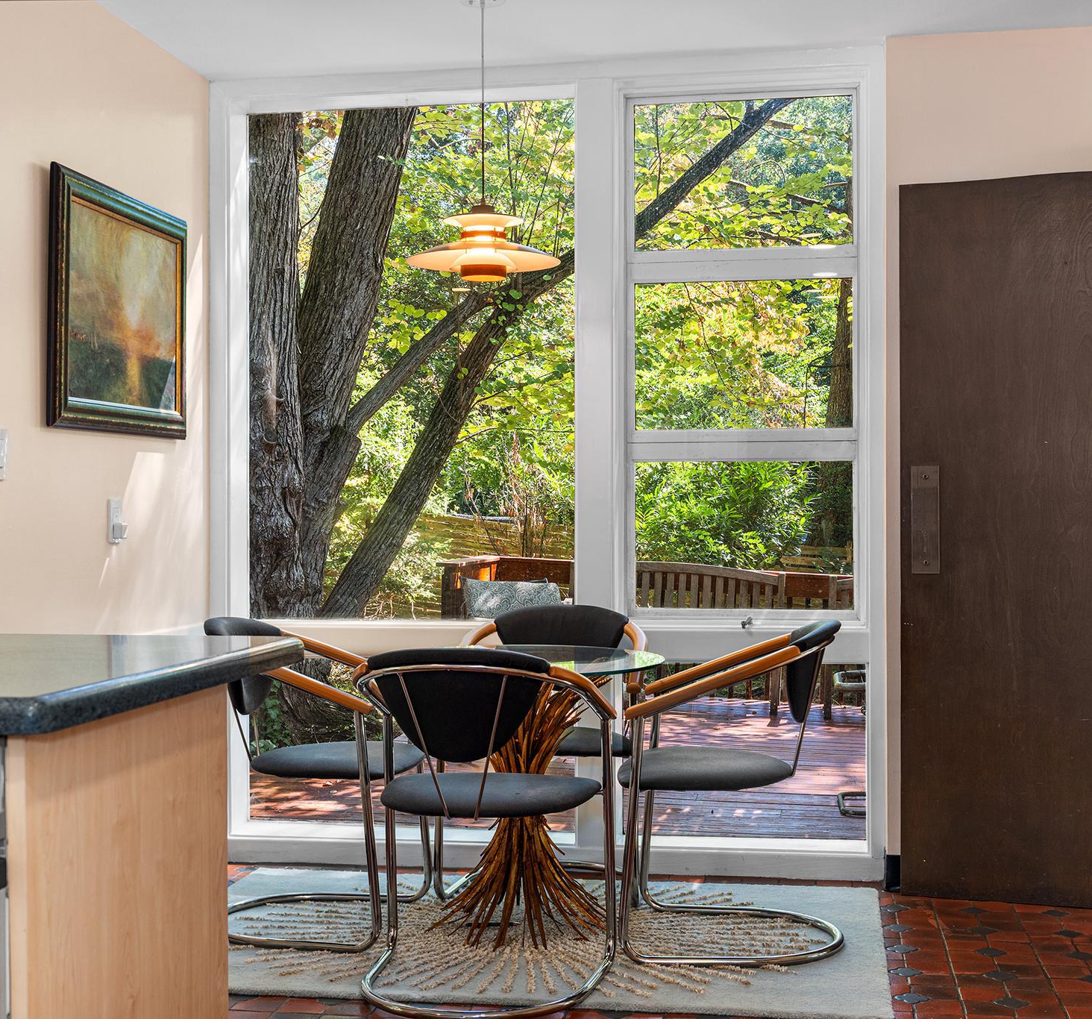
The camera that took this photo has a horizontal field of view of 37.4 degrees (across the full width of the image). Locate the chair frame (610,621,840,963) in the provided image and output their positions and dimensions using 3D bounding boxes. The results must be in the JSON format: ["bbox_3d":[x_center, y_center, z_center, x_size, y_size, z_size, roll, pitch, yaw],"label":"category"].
[{"bbox_3d":[0.466,0.678,4.057,0.575,0.803,0.575,0,0,7],"label":"chair frame"}]

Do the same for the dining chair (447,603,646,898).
[{"bbox_3d":[0.017,0.678,4.617,0.575,0.803,0.570,0,0,10],"label":"dining chair"}]

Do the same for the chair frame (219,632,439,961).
[{"bbox_3d":[-0.602,0.680,4.214,0.580,0.800,0.575,0,0,10],"label":"chair frame"}]

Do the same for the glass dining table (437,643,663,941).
[{"bbox_3d":[-0.070,0.733,4.196,0.820,0.697,0.820,0,0,10],"label":"glass dining table"}]

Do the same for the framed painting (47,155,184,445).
[{"bbox_3d":[-1.145,-0.531,4.389,0.045,0.653,0.768,0,0,10],"label":"framed painting"}]

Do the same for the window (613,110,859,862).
[{"bbox_3d":[0.585,-0.133,4.851,0.711,2.246,0.080,0,0,10],"label":"window"}]

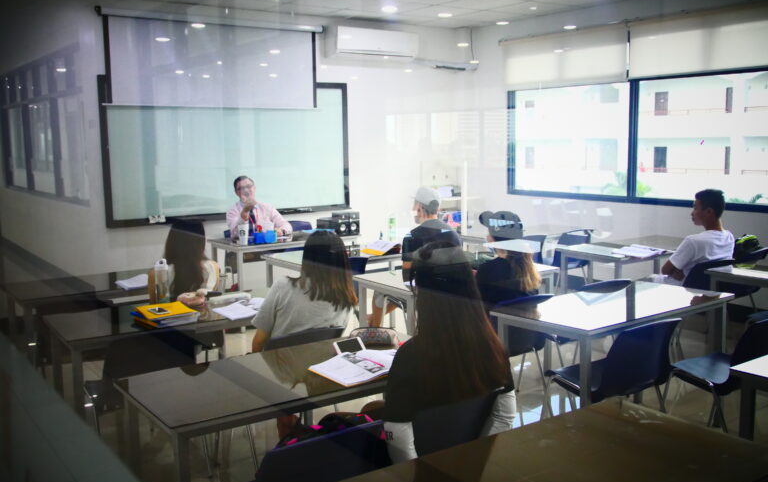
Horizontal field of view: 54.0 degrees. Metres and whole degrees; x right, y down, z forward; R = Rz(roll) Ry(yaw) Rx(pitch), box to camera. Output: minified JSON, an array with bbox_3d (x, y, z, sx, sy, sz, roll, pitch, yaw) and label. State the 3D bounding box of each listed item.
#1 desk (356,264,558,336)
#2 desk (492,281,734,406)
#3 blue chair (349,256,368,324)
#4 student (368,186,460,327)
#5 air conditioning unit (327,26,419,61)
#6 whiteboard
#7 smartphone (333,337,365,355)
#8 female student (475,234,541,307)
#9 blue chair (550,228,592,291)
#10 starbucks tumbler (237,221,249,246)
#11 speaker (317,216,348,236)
[{"bbox_3d":[0.511,0.588,5.159,1.280,0.745,0.630,-6,9,-35],"label":"desk"},{"bbox_3d":[1.295,0.710,4.173,1.290,0.745,0.615,-6,9,-35],"label":"desk"},{"bbox_3d":[-0.428,0.502,5.793,0.460,0.770,0.500,-6,9,-35],"label":"blue chair"},{"bbox_3d":[0.245,0.227,5.849,0.510,1.287,0.740,-6,9,-35],"label":"student"},{"bbox_3d":[-0.127,-2.476,9.593,1.242,0.363,0.250,-6,9,-35],"label":"air conditioning unit"},{"bbox_3d":[-1.699,-1.065,8.757,3.052,1.576,0.060,-6,9,-35],"label":"whiteboard"},{"bbox_3d":[-0.144,0.446,3.210,0.142,0.070,0.009,-15,-27,-37],"label":"smartphone"},{"bbox_3d":[0.635,0.435,4.472,0.470,1.226,0.690,-6,9,-35],"label":"female student"},{"bbox_3d":[1.703,0.277,7.333,0.460,0.770,0.500,-6,9,-35],"label":"blue chair"},{"bbox_3d":[-1.250,-0.066,6.689,0.090,0.190,0.090,-1,8,0],"label":"starbucks tumbler"},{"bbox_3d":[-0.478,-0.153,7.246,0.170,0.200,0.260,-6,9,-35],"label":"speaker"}]

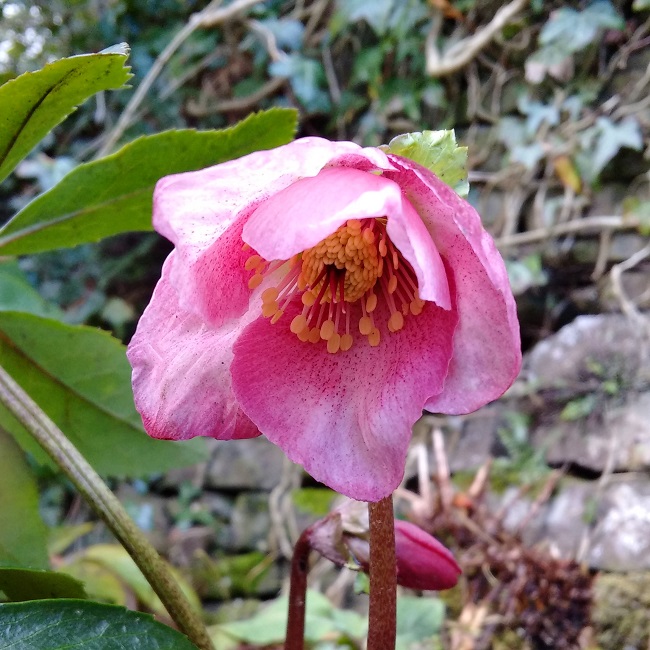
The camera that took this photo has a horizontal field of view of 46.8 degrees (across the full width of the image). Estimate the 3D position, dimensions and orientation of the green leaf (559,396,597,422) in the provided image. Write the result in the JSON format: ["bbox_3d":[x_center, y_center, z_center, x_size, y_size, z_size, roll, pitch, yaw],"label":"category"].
[{"bbox_3d":[0.250,0.081,0.740,0.035,0.025,0.016,0,-18,0],"label":"green leaf"}]

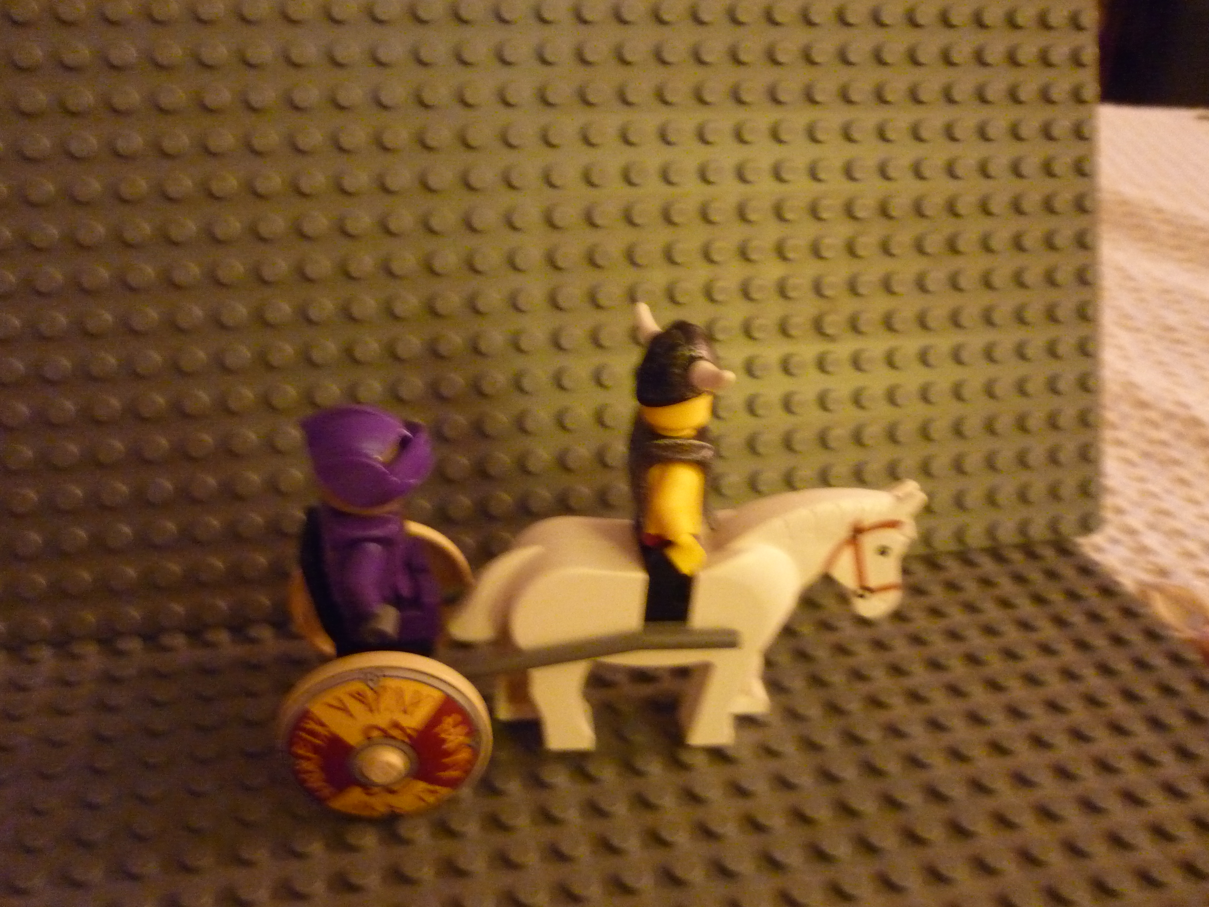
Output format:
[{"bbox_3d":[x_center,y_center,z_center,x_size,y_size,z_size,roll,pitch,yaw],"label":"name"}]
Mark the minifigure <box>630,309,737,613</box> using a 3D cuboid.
[{"bbox_3d":[0.010,0.002,0.182,0.015,0.047,0.028,-1,28,-4],"label":"minifigure"}]

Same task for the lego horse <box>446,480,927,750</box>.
[{"bbox_3d":[0.013,0.026,0.194,0.078,0.048,0.016,-1,28,-4],"label":"lego horse"}]

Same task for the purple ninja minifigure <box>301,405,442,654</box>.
[{"bbox_3d":[-0.037,0.011,0.181,0.021,0.039,0.023,-2,28,-6],"label":"purple ninja minifigure"}]

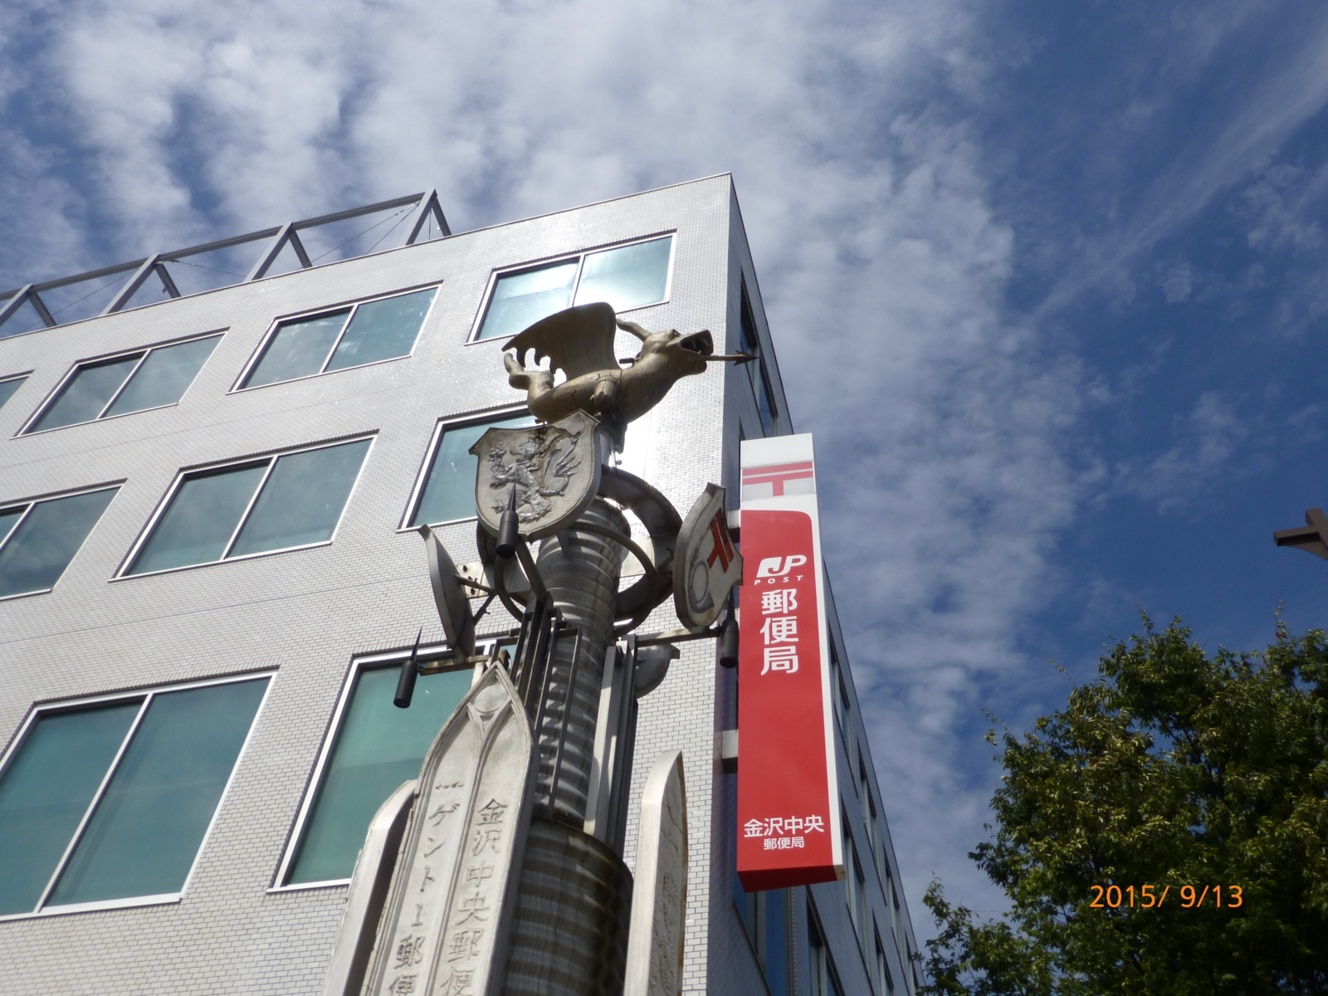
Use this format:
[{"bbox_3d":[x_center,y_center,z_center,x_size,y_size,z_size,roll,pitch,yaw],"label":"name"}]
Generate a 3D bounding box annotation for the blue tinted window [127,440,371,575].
[{"bbox_3d":[-5.169,0.088,14.457,2.815,2.040,0.120,-10,-52,12],"label":"blue tinted window"}]

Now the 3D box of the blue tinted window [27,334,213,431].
[{"bbox_3d":[-8.578,-1.831,18.365,2.778,2.021,0.120,-10,-52,12],"label":"blue tinted window"}]

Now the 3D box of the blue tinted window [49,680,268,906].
[{"bbox_3d":[-4.699,2.700,10.876,1.384,2.448,0.120,-10,-52,12],"label":"blue tinted window"}]

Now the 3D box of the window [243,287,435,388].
[{"bbox_3d":[-4.940,-2.447,17.590,2.805,1.998,0.120,-10,-52,12],"label":"window"}]

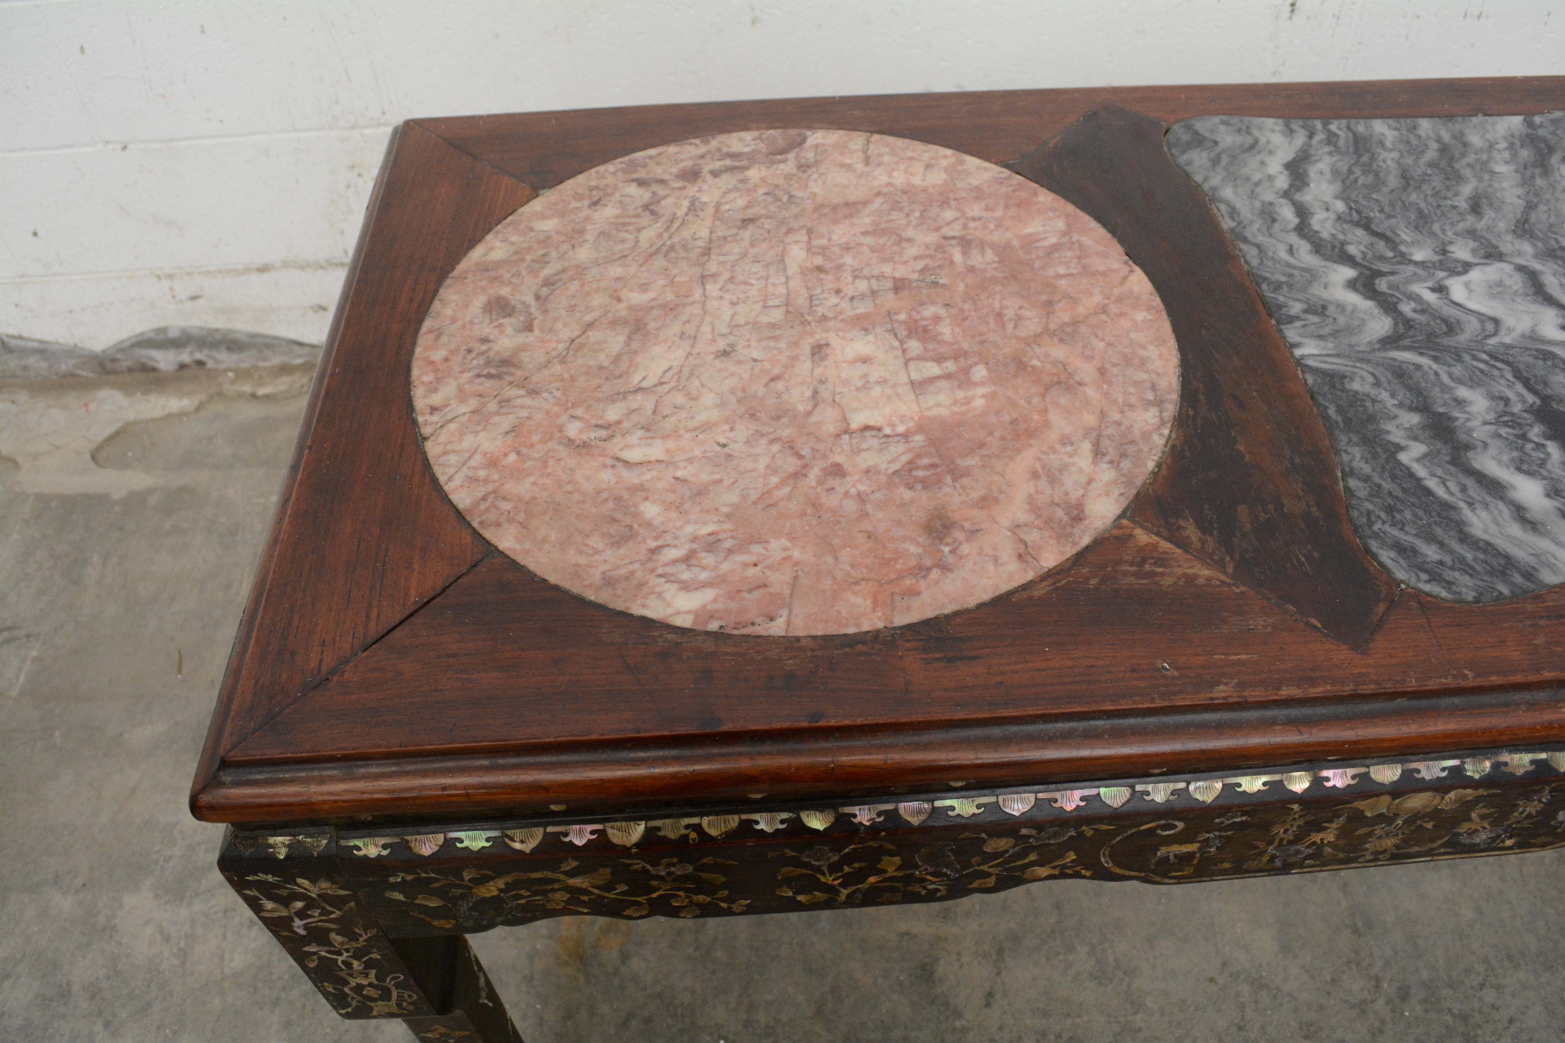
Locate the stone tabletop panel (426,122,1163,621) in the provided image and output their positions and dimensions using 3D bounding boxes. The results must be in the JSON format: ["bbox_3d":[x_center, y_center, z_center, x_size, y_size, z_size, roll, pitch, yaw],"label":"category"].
[{"bbox_3d":[0.006,-0.098,0.636,0.405,0.020,0.405,-3,49,-1],"label":"stone tabletop panel"}]

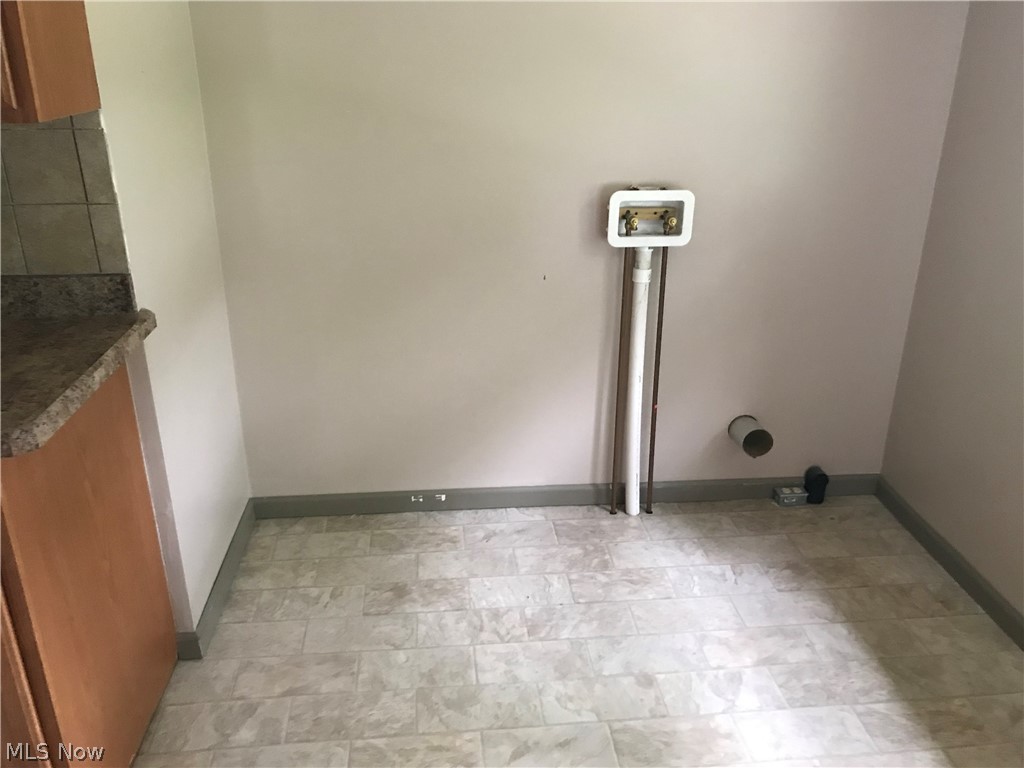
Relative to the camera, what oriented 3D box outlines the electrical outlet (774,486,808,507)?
[{"bbox_3d":[0.956,0.387,2.831,0.100,0.044,0.051,-2,22,-4],"label":"electrical outlet"}]

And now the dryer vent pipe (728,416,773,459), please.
[{"bbox_3d":[0.781,0.170,2.708,0.100,0.100,0.120,-3,22,-8],"label":"dryer vent pipe"}]

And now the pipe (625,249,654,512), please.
[{"bbox_3d":[0.397,0.013,2.611,0.056,0.905,0.056,-3,22,-4],"label":"pipe"}]

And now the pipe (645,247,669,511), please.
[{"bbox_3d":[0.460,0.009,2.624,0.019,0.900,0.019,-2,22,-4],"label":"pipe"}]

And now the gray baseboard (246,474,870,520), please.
[{"bbox_3d":[0.208,0.379,2.803,2.120,0.080,0.016,-2,22,-4],"label":"gray baseboard"}]

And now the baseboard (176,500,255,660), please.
[{"bbox_3d":[-0.840,0.535,2.414,0.050,0.080,0.683,-2,22,-4],"label":"baseboard"}]

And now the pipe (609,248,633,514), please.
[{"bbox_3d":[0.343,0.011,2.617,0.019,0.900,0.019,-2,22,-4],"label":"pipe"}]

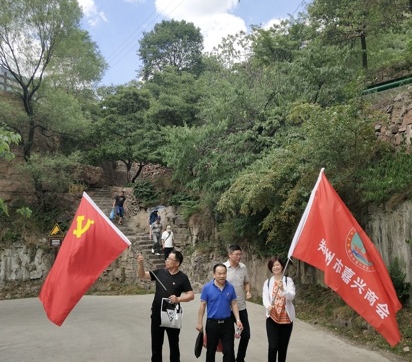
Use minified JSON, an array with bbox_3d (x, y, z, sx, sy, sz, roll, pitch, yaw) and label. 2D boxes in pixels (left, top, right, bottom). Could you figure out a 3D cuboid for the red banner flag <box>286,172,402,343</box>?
[{"bbox_3d":[1.751,0.960,5.980,1.370,2.150,0.400,0,-8,0],"label":"red banner flag"}]

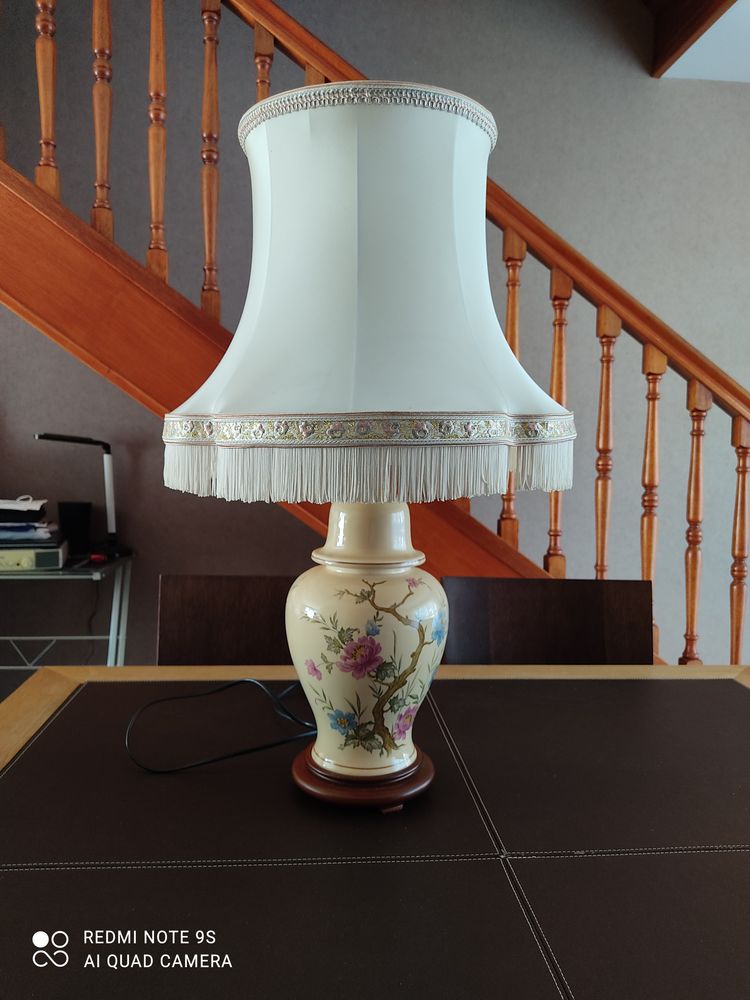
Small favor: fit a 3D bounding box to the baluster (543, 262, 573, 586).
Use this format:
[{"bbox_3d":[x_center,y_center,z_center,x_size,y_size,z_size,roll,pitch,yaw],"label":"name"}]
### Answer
[{"bbox_3d":[0.471,-0.187,1.928,0.043,0.807,0.043,0,3,-6],"label":"baluster"}]

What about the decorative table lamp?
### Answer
[{"bbox_3d":[-0.008,-0.038,0.935,0.490,0.780,0.490,1,3,0],"label":"decorative table lamp"}]

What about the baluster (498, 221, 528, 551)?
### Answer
[{"bbox_3d":[0.347,-0.280,1.911,0.043,0.807,0.043,0,3,-6],"label":"baluster"}]

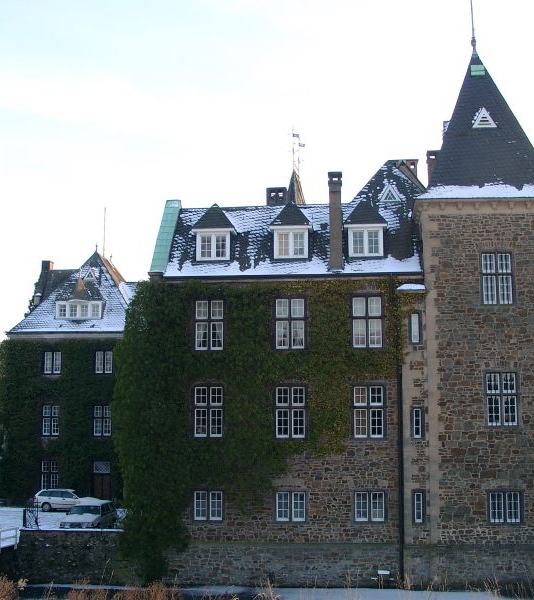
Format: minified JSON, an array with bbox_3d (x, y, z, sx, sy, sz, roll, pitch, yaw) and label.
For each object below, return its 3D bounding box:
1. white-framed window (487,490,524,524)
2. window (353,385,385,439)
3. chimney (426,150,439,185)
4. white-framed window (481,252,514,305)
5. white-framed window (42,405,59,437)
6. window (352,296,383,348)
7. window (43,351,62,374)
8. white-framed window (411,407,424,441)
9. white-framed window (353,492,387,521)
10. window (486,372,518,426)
[{"bbox_3d":[11.191,9.741,36.888,1.581,1.516,0.200,-1,-6,3],"label":"white-framed window"},{"bbox_3d":[4.902,5.382,37.842,1.434,2.552,0.200,-1,-6,5],"label":"window"},{"bbox_3d":[10.037,-7.699,47.319,0.786,2.700,0.900,-1,-8,5],"label":"chimney"},{"bbox_3d":[10.862,-0.979,37.072,1.451,2.430,0.150,-1,-8,5],"label":"white-framed window"},{"bbox_3d":[-14.678,8.210,53.498,1.208,2.027,0.150,-1,-9,6],"label":"white-framed window"},{"bbox_3d":[4.881,1.099,37.976,1.402,2.417,0.150,-1,-9,6],"label":"window"},{"bbox_3d":[-14.728,4.325,54.117,1.239,1.497,0.150,-1,-9,6],"label":"window"},{"bbox_3d":[7.115,5.821,36.976,0.332,1.363,0.150,-1,-9,6],"label":"white-framed window"},{"bbox_3d":[4.780,9.617,36.518,1.399,1.370,0.150,-1,-8,6],"label":"white-framed window"},{"bbox_3d":[11.007,4.648,36.710,1.423,2.467,0.150,-1,-9,6],"label":"window"}]

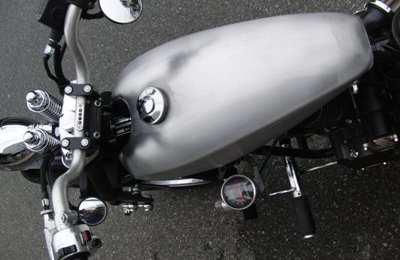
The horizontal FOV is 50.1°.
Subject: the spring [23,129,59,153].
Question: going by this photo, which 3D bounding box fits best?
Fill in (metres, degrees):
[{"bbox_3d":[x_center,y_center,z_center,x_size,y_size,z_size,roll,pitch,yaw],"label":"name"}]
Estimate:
[{"bbox_3d":[-0.318,0.022,0.874,0.046,0.153,0.046,-8,78,6],"label":"spring"}]

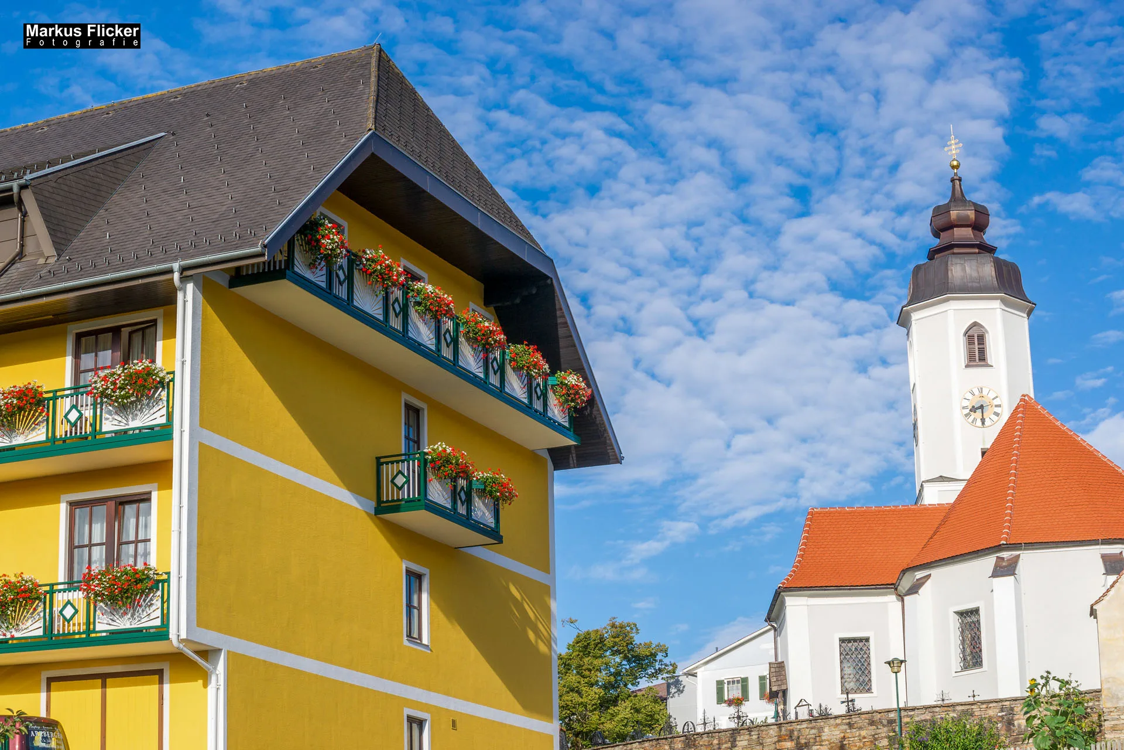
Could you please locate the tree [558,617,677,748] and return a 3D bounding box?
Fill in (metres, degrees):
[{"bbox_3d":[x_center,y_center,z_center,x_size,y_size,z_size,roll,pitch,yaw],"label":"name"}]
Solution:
[{"bbox_3d":[1.823,12.635,85.791,5.900,6.200,5.700,-2,-16,0],"label":"tree"}]

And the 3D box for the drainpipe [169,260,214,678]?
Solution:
[{"bbox_3d":[-5.757,1.437,34.218,0.200,6.474,1.150,-8,-17,21],"label":"drainpipe"}]

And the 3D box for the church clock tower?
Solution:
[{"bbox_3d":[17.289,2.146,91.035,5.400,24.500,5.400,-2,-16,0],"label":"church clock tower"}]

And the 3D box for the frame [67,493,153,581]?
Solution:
[{"bbox_3d":[-7.307,2.684,35.333,1.581,1.442,0.140,-8,-17,21],"label":"frame"}]

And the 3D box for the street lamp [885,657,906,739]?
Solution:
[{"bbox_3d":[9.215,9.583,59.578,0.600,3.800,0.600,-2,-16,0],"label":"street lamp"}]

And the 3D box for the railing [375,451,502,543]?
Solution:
[{"bbox_3d":[-2.271,2.376,41.004,0.970,1.080,3.470,-8,-17,21],"label":"railing"}]

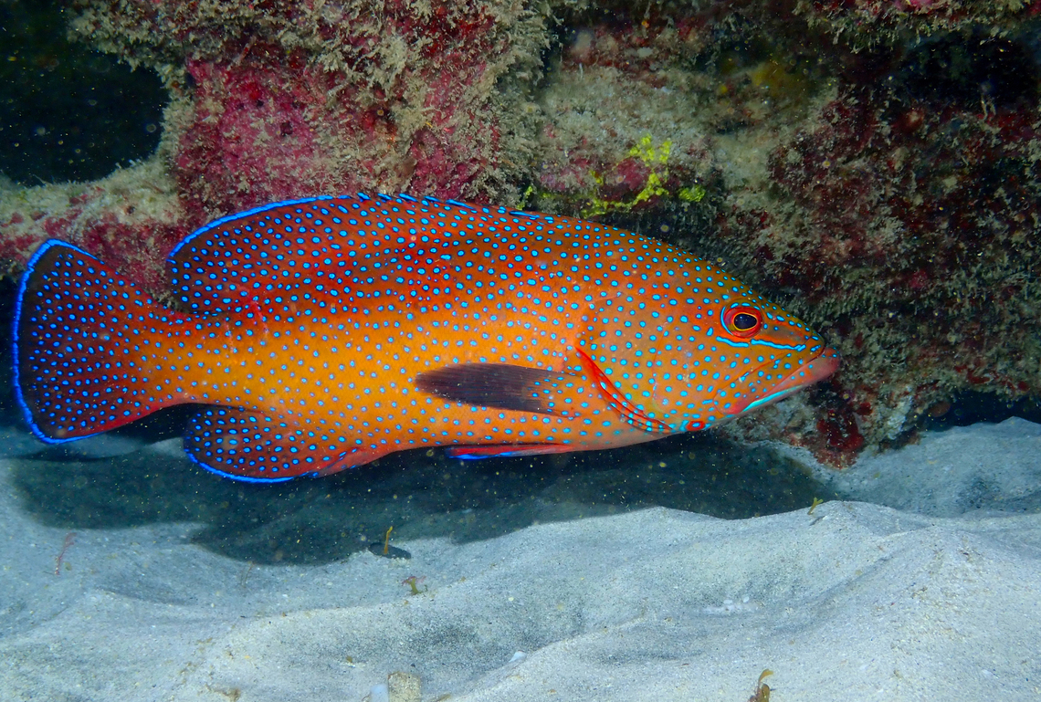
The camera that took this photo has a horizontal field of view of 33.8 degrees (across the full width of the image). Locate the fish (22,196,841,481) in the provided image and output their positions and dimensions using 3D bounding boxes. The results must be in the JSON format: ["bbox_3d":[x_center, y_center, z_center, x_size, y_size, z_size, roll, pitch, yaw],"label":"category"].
[{"bbox_3d":[-0.042,-0.006,0.750,0.360,0.126,0.065,1,6,0],"label":"fish"}]

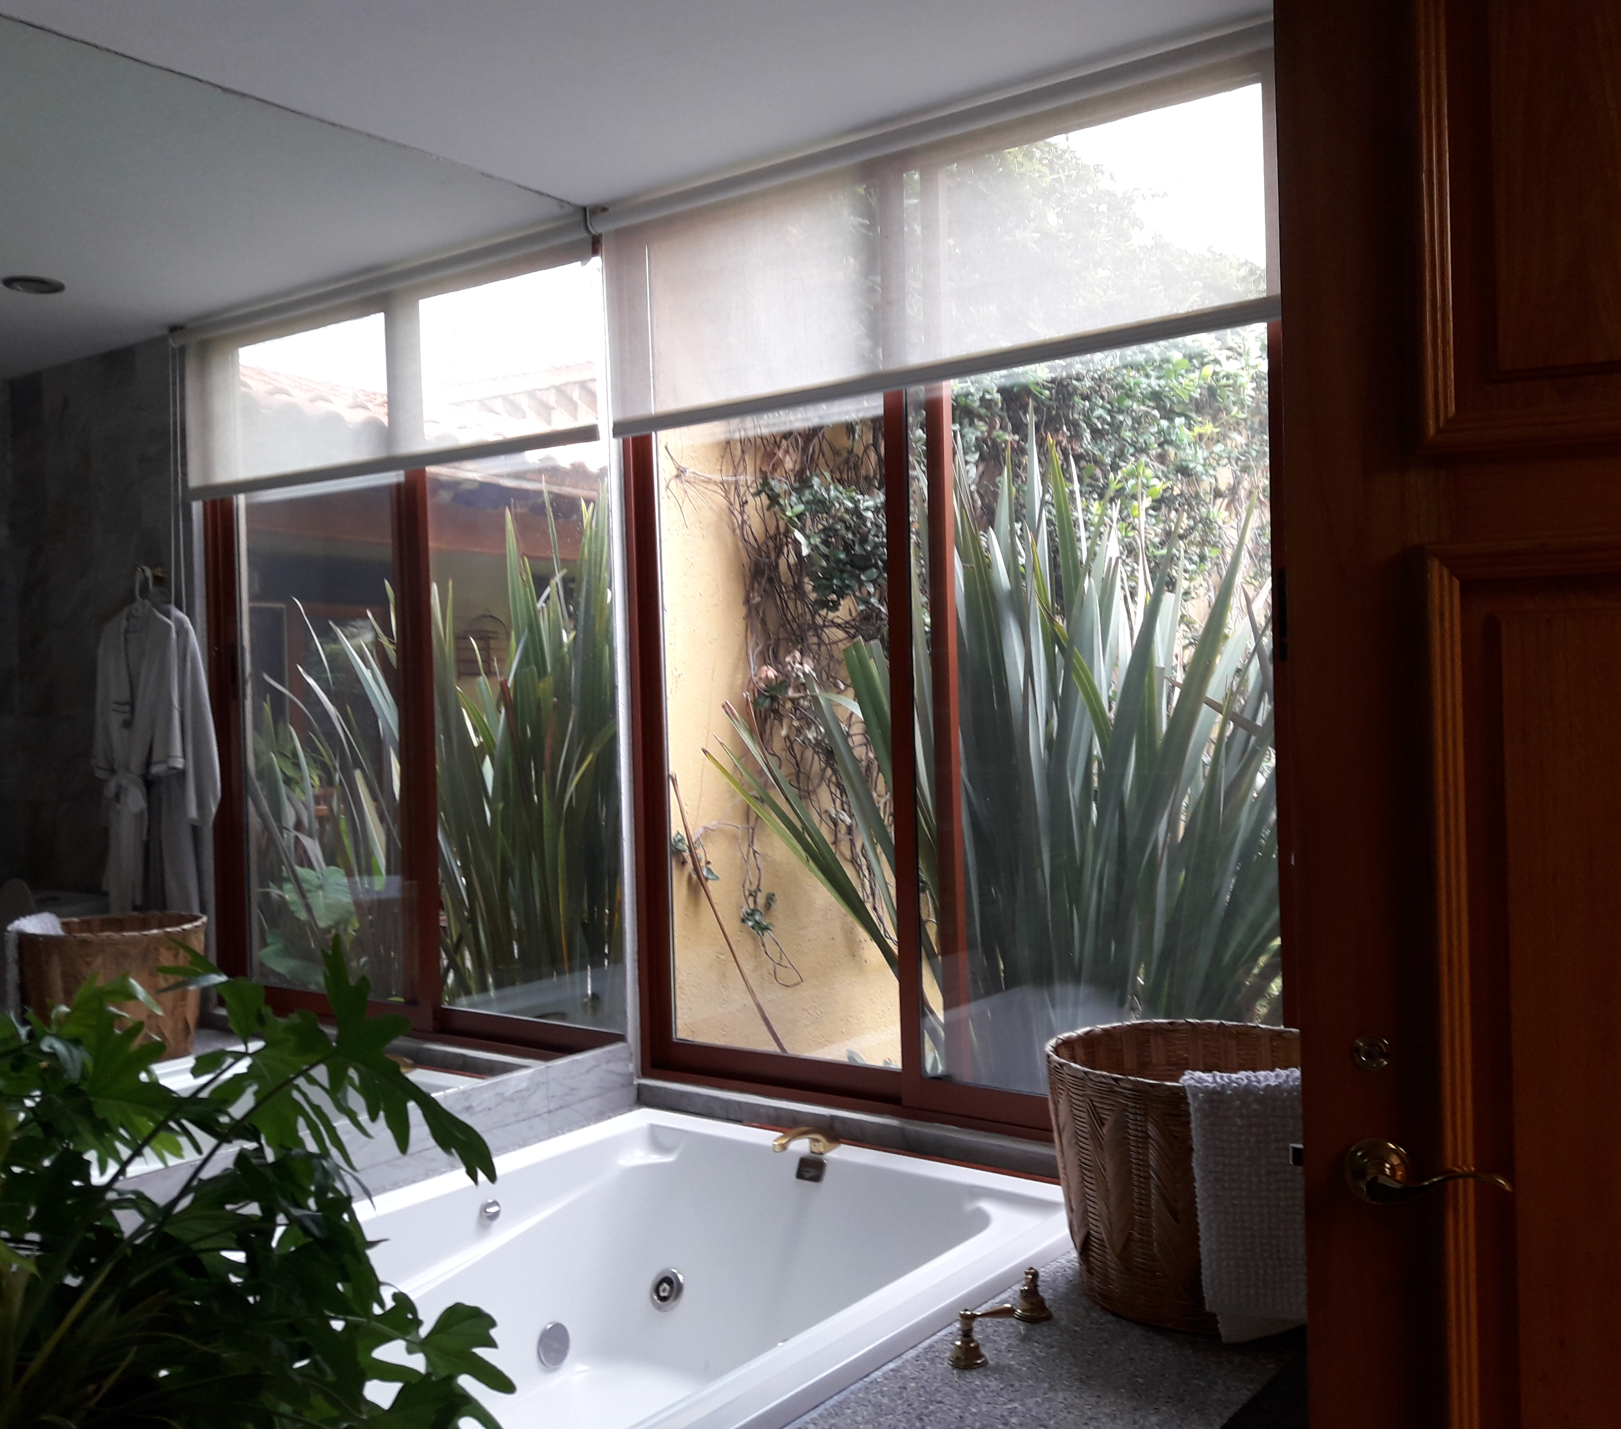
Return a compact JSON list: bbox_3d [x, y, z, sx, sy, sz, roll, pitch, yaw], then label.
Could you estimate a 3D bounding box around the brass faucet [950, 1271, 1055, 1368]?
[{"bbox_3d":[0.282,0.847,2.182,0.088,0.077,0.247,-1,0,36],"label":"brass faucet"}]

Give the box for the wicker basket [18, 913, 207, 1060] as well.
[{"bbox_3d":[-1.886,0.748,4.190,0.466,0.361,0.466,-1,0,36],"label":"wicker basket"}]

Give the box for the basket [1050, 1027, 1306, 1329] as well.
[{"bbox_3d":[0.604,0.695,2.375,0.466,0.361,0.466,-1,0,36],"label":"basket"}]

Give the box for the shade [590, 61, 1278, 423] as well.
[{"bbox_3d":[0.184,-0.897,3.012,1.627,0.520,0.073,-1,0,36],"label":"shade"}]

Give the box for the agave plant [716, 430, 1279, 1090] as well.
[{"bbox_3d":[0.614,0.168,3.640,1.492,1.695,1.186,-1,0,36],"label":"agave plant"}]

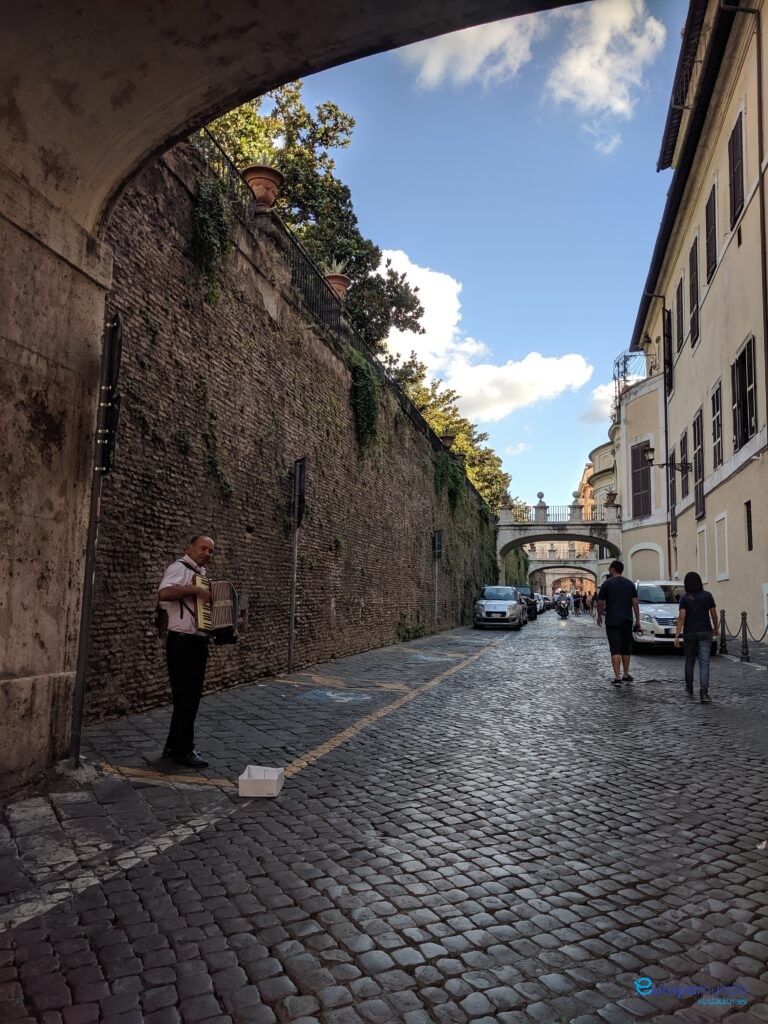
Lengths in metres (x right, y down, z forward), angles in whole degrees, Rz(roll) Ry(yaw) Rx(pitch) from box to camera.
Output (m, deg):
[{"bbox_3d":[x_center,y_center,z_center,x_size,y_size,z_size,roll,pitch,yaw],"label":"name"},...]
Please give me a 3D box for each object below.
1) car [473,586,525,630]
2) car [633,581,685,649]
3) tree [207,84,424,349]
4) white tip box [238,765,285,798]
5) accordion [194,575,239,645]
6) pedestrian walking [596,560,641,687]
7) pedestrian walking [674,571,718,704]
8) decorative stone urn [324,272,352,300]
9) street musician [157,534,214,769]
[{"bbox_3d":[4.616,3.689,29.702,1.730,1.630,4.080,0,-6,16],"label":"car"},{"bbox_3d":[6.802,2.534,18.688,1.840,1.690,4.450,0,-6,13],"label":"car"},{"bbox_3d":[-1.958,-7.685,21.758,6.300,10.000,6.300,0,-6,13],"label":"tree"},{"bbox_3d":[-0.765,1.701,4.845,0.231,0.110,0.298,1,-6,0],"label":"white tip box"},{"bbox_3d":[-1.202,0.700,5.520,0.210,0.480,0.360,-3,-8,37],"label":"accordion"},{"bbox_3d":[3.477,1.636,11.409,0.620,1.770,0.400,0,-6,13],"label":"pedestrian walking"},{"bbox_3d":[4.032,1.591,9.950,0.560,1.600,0.450,0,-6,13],"label":"pedestrian walking"},{"bbox_3d":[-0.981,-4.578,15.970,0.640,0.570,0.640,1,-6,0],"label":"decorative stone urn"},{"bbox_3d":[-1.441,1.012,5.771,0.460,1.670,0.520,-2,-7,25],"label":"street musician"}]

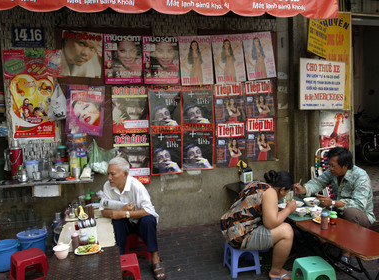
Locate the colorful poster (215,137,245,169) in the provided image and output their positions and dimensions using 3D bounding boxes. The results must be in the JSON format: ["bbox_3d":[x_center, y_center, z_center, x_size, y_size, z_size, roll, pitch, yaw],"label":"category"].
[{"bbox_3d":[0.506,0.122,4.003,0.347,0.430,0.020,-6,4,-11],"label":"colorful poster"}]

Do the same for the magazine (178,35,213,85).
[{"bbox_3d":[0.084,-0.921,3.822,0.393,0.562,0.010,-5,5,-15],"label":"magazine"}]

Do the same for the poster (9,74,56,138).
[{"bbox_3d":[-1.685,-0.356,3.538,0.441,0.702,0.020,-1,3,-11],"label":"poster"}]

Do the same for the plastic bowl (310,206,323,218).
[{"bbox_3d":[1.079,0.615,2.779,0.115,0.075,0.115,-2,5,0],"label":"plastic bowl"}]

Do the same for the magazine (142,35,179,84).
[{"bbox_3d":[-0.314,-0.904,3.715,0.415,0.539,0.010,-4,5,-15],"label":"magazine"}]

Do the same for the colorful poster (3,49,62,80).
[{"bbox_3d":[-1.586,-0.781,3.379,0.590,0.287,0.010,-2,4,-15],"label":"colorful poster"}]

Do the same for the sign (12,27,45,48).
[{"bbox_3d":[-1.643,-1.048,3.345,0.298,0.199,0.015,-3,5,-15],"label":"sign"}]

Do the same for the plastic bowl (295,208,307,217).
[{"bbox_3d":[0.964,0.624,2.810,0.108,0.058,0.108,-2,5,0],"label":"plastic bowl"}]

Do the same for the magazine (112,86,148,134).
[{"bbox_3d":[-0.670,-0.340,3.745,0.401,0.526,0.020,-1,3,-11],"label":"magazine"}]

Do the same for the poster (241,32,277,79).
[{"bbox_3d":[0.871,-1.034,4.029,0.365,0.561,0.020,-9,4,-11],"label":"poster"}]

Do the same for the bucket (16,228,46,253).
[{"bbox_3d":[-1.478,1.014,3.085,0.287,0.250,0.287,-2,3,0],"label":"bucket"}]

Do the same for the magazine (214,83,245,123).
[{"bbox_3d":[0.496,-0.439,3.978,0.369,0.471,0.020,-4,3,-11],"label":"magazine"}]

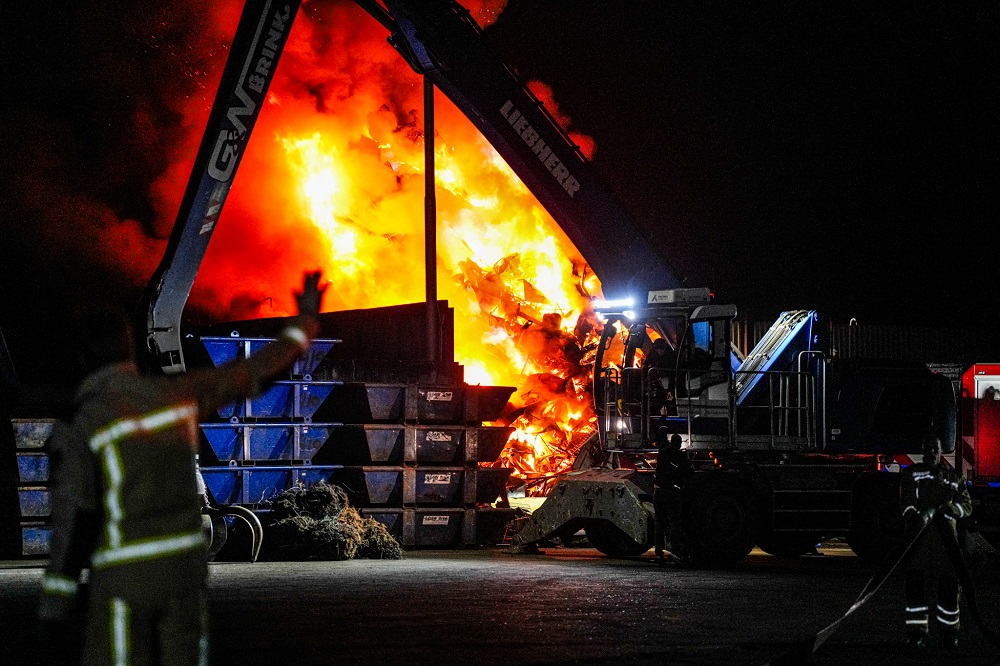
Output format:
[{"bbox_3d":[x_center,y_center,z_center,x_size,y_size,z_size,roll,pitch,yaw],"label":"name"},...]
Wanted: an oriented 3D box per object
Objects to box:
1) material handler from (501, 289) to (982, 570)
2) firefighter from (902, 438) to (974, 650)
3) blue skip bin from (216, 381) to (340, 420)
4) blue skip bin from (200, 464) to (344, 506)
[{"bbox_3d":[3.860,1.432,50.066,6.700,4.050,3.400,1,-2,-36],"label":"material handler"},{"bbox_3d":[3.795,1.817,28.000,0.600,1.840,0.460,0,-2,-2],"label":"firefighter"},{"bbox_3d":[-3.959,1.111,50.834,2.640,0.665,1.380,1,-2,-37],"label":"blue skip bin"},{"bbox_3d":[-3.967,2.433,50.834,2.640,0.665,1.380,1,-2,-37],"label":"blue skip bin"}]

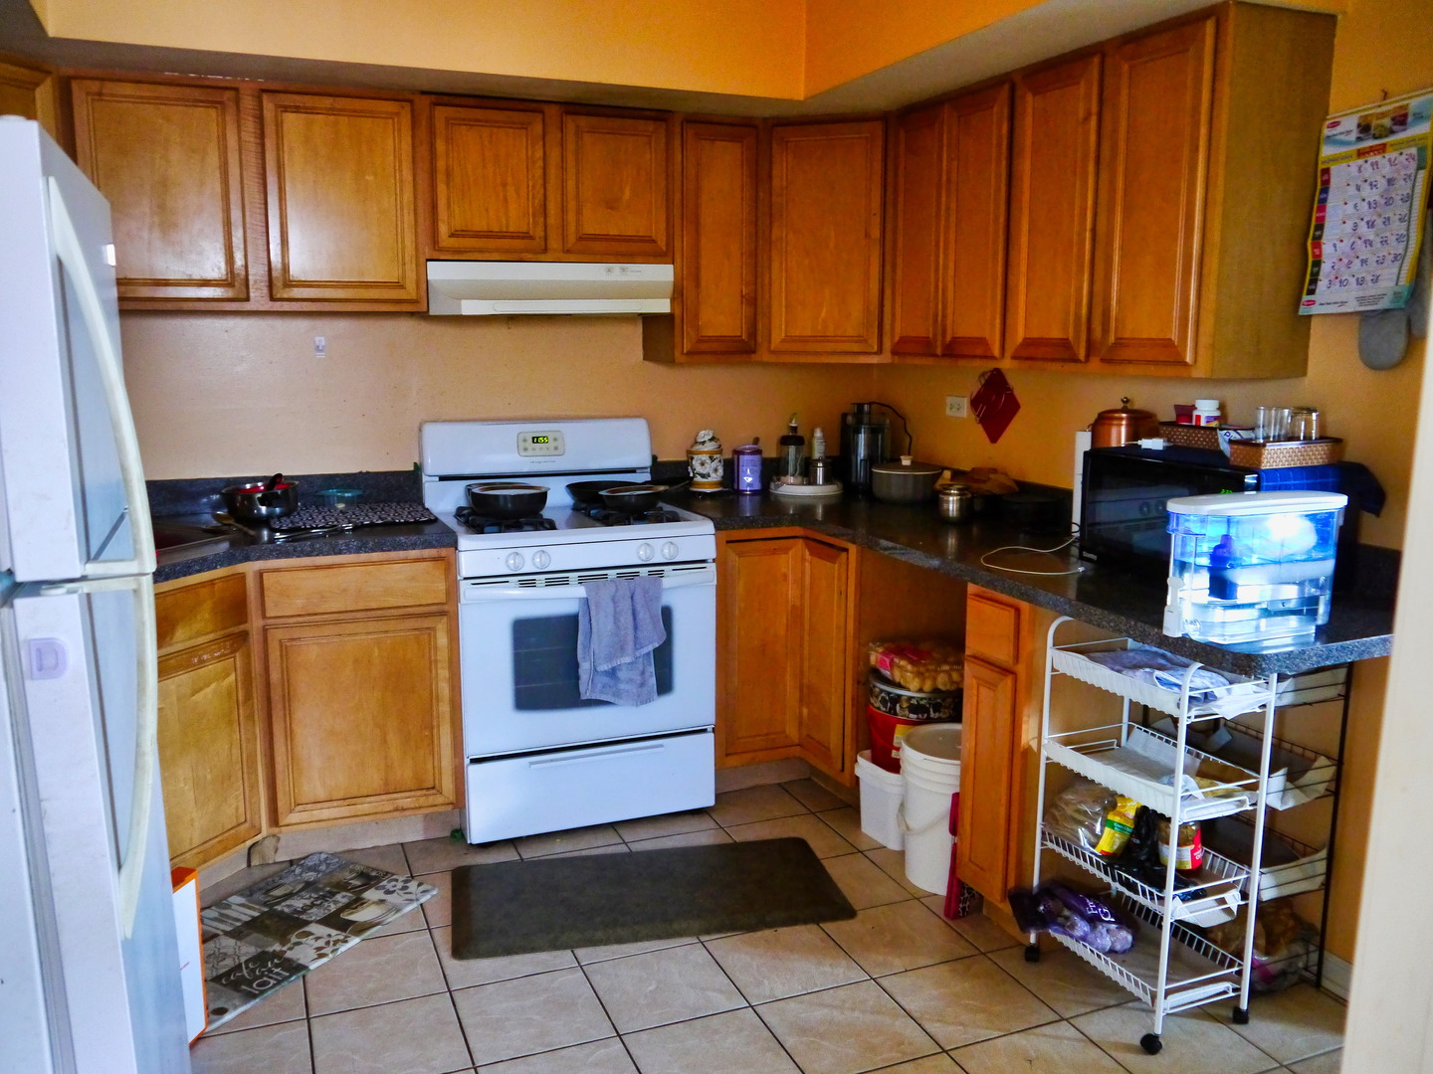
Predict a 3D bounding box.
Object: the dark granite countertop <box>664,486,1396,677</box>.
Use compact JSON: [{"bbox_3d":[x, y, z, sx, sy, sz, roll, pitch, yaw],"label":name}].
[{"bbox_3d":[0.619,0.023,3.158,0.923,0.043,2.408,-4,10,-22],"label":"dark granite countertop"}]

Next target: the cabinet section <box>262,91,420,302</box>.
[{"bbox_3d":[-1.083,-0.954,3.327,0.400,0.553,0.260,-4,11,-22],"label":"cabinet section"}]

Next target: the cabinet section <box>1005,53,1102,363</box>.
[{"bbox_3d":[0.959,-0.810,2.950,0.260,0.710,0.303,-4,11,-22],"label":"cabinet section"}]

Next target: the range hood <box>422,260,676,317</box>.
[{"bbox_3d":[-0.543,-0.773,3.646,0.760,0.152,0.395,-4,10,-22],"label":"range hood"}]

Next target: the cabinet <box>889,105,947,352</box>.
[{"bbox_3d":[0.740,-0.909,3.531,0.320,0.740,0.305,-4,10,-22],"label":"cabinet"}]

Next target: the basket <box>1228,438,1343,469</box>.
[{"bbox_3d":[1.200,-0.179,2.457,0.245,0.057,0.120,-4,10,-22],"label":"basket"}]

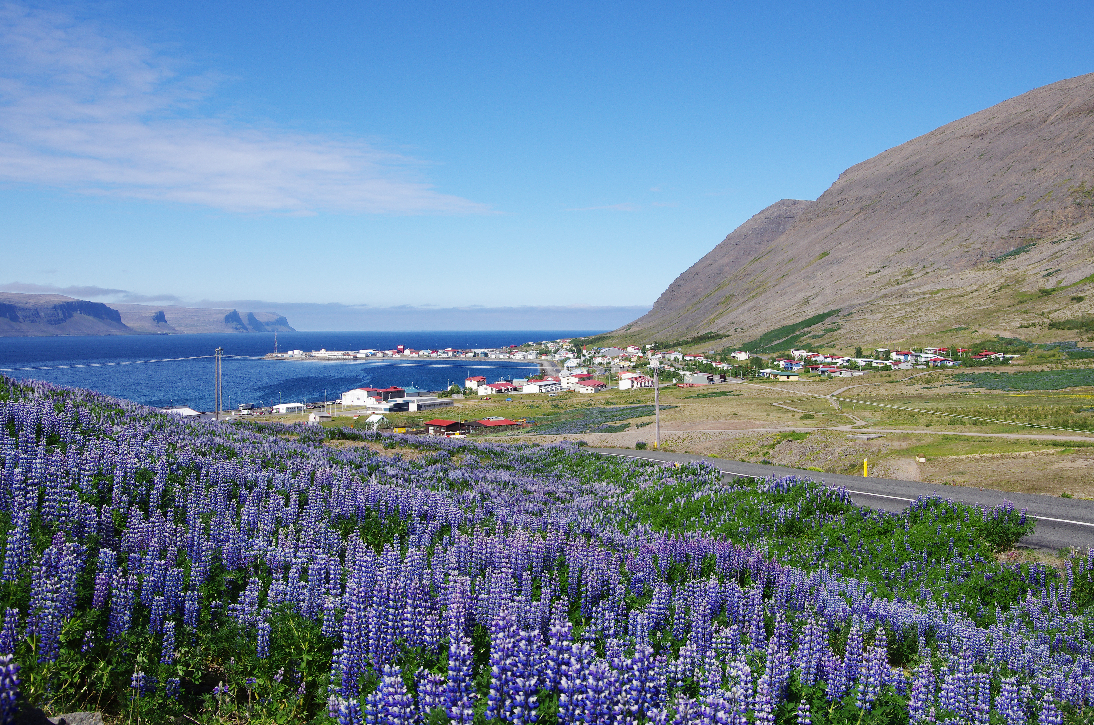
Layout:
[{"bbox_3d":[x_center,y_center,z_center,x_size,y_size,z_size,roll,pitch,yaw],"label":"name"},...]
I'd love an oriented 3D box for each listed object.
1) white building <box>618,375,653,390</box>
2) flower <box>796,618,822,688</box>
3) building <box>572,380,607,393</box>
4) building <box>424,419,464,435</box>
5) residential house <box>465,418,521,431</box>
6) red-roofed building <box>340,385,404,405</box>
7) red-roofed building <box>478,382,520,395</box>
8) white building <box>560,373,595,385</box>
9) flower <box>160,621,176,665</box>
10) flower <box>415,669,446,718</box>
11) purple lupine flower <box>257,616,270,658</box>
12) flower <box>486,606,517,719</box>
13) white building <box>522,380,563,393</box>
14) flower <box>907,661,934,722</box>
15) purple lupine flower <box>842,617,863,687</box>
[{"bbox_3d":[51.576,11.731,627.776,7.733,6.236,34.031,1,2,26],"label":"white building"},{"bbox_3d":[0.816,0.900,3.400,0.065,0.215,0.065,3,2,0],"label":"flower"},{"bbox_3d":[23.958,13.505,614.385,10.871,6.045,25.377,1,2,26],"label":"building"},{"bbox_3d":[-36.009,23.072,389.517,9.168,4.700,11.938,-2,3,-44],"label":"building"},{"bbox_3d":[-20.084,22.999,391.458,14.039,4.600,12.415,-2,3,-44],"label":"residential house"},{"bbox_3d":[-87.431,16.030,552.900,15.579,8.190,33.204,1,2,26],"label":"red-roofed building"},{"bbox_3d":[-27.202,14.731,619.228,8.926,5.800,32.438,1,2,26],"label":"red-roofed building"},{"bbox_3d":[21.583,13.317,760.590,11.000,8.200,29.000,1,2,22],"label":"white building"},{"bbox_3d":[-1.424,1.051,4.100,0.055,0.160,0.055,0,2,0],"label":"flower"},{"bbox_3d":[-0.279,0.788,2.600,0.066,0.125,0.066,0,2,0],"label":"flower"},{"bbox_3d":[-1.064,1.035,4.100,0.053,0.158,0.053,0,2,0],"label":"purple lupine flower"},{"bbox_3d":[-0.098,0.651,2.350,0.064,0.245,0.064,2,2,0],"label":"flower"},{"bbox_3d":[-2.242,13.849,624.842,10.885,5.604,29.930,1,2,26],"label":"white building"},{"bbox_3d":[1.166,1.034,3.400,0.080,0.215,0.080,0,2,0],"label":"flower"},{"bbox_3d":[0.981,0.927,3.500,0.060,0.220,0.060,4,2,0],"label":"purple lupine flower"}]

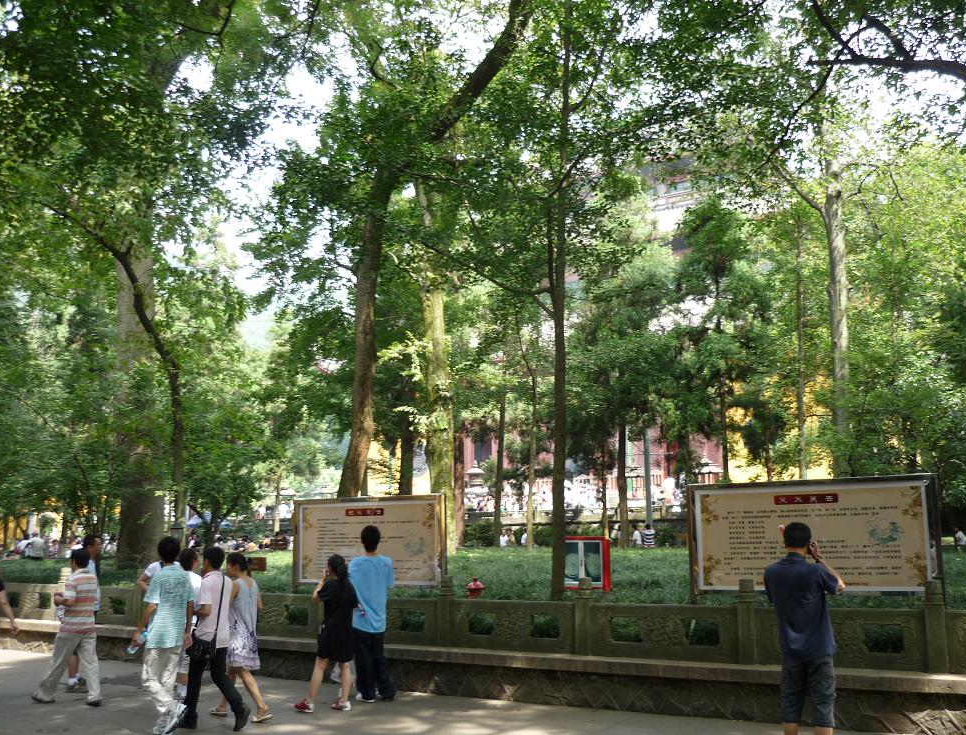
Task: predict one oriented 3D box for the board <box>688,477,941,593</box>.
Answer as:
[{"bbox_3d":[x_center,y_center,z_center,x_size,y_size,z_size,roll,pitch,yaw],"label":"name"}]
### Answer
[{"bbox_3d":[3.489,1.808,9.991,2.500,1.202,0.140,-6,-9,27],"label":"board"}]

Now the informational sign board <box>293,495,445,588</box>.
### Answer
[{"bbox_3d":[-1.462,2.178,11.676,2.350,1.087,0.120,-7,-12,31],"label":"informational sign board"}]

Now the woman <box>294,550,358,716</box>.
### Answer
[{"bbox_3d":[-1.554,2.640,9.390,0.450,1.481,0.480,9,-14,-40],"label":"woman"}]

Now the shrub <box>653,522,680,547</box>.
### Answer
[{"bbox_3d":[6.481,5.969,33.000,0.950,0.950,0.900,0,-11,0],"label":"shrub"}]

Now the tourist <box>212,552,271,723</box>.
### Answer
[{"bbox_3d":[-2.277,2.539,8.935,0.520,1.519,0.420,-10,-14,42],"label":"tourist"}]

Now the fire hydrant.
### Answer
[{"bbox_3d":[-0.100,3.142,12.330,0.270,0.750,0.270,-6,-12,27],"label":"fire hydrant"}]

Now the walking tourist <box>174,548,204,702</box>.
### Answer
[{"bbox_3d":[-3.238,2.888,10.458,0.460,1.620,0.480,7,-13,-34],"label":"walking tourist"}]

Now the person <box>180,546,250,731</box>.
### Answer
[{"bbox_3d":[-2.521,2.559,8.862,0.620,1.650,0.460,-8,-13,36],"label":"person"}]

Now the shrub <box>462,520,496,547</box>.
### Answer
[{"bbox_3d":[-0.140,6.687,37.410,1.600,1.250,1.400,0,-11,0],"label":"shrub"}]

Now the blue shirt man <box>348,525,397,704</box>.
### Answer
[{"bbox_3d":[-1.161,2.583,9.940,0.500,1.790,0.360,0,-11,0],"label":"blue shirt man"}]

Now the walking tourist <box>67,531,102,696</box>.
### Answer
[{"bbox_3d":[-4.421,2.760,10.564,0.480,1.705,0.470,-3,-11,14],"label":"walking tourist"}]

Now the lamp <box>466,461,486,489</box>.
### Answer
[{"bbox_3d":[-0.385,6.150,47.692,1.050,2.700,1.050,0,-11,0],"label":"lamp"}]

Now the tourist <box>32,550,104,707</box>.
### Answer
[{"bbox_3d":[-4.294,2.685,9.767,0.620,1.557,0.460,-8,-13,36],"label":"tourist"}]

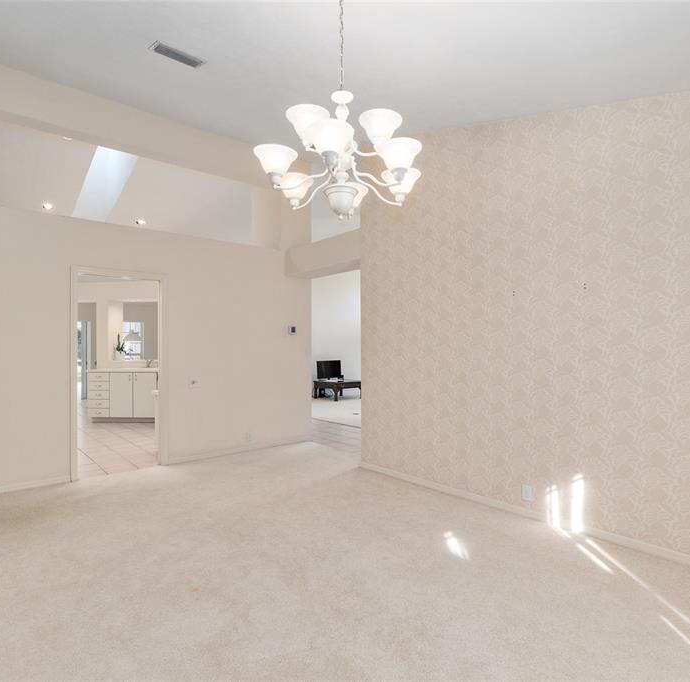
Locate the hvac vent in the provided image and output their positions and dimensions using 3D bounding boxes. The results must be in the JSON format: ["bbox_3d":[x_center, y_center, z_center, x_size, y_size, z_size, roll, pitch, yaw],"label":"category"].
[{"bbox_3d":[-1.225,-2.109,3.142,0.350,0.020,0.200,1,12,-37],"label":"hvac vent"}]

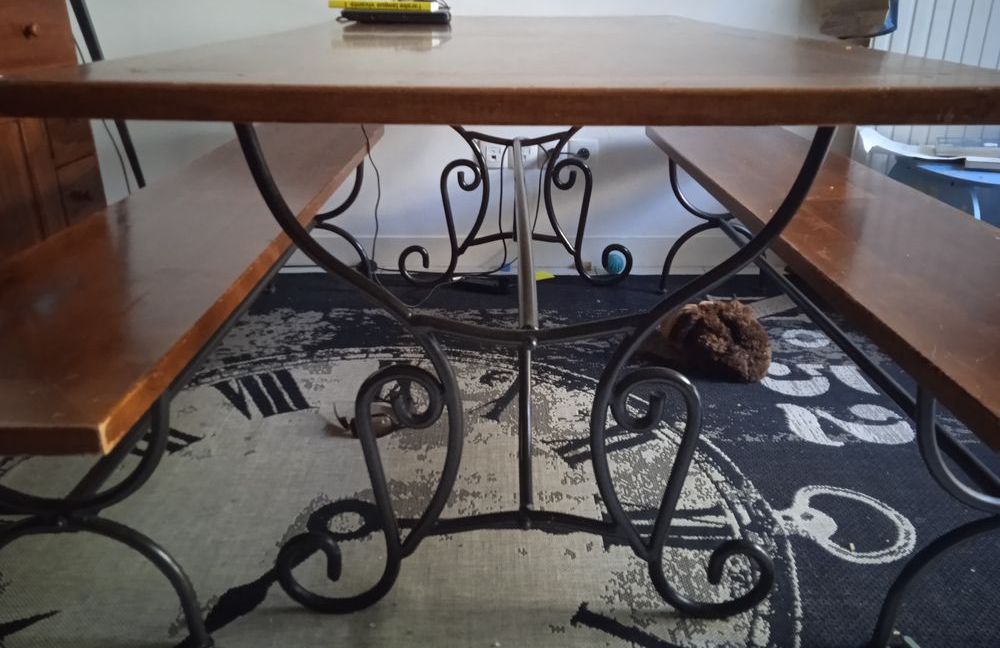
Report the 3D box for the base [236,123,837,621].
[{"bbox_3d":[0.044,-0.181,1.646,0.688,0.716,1.395,0,22,0],"label":"base"}]

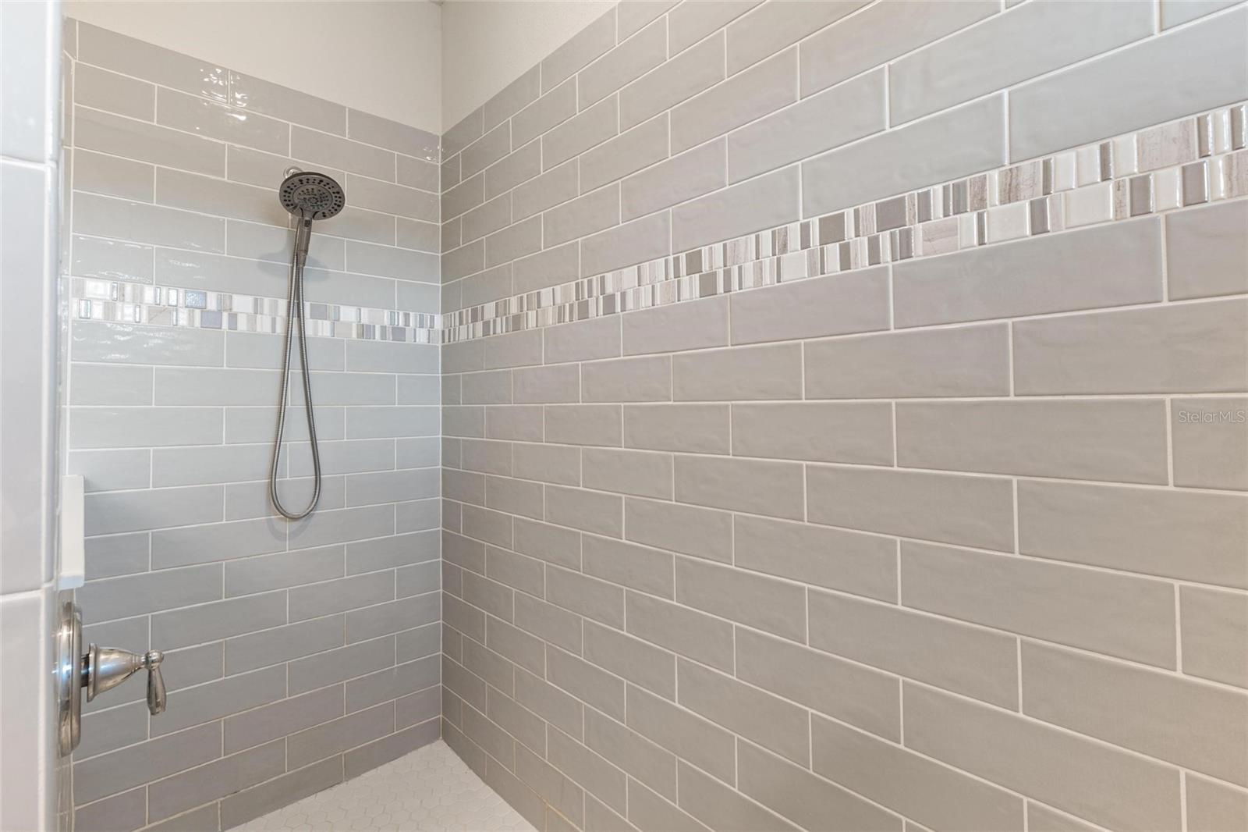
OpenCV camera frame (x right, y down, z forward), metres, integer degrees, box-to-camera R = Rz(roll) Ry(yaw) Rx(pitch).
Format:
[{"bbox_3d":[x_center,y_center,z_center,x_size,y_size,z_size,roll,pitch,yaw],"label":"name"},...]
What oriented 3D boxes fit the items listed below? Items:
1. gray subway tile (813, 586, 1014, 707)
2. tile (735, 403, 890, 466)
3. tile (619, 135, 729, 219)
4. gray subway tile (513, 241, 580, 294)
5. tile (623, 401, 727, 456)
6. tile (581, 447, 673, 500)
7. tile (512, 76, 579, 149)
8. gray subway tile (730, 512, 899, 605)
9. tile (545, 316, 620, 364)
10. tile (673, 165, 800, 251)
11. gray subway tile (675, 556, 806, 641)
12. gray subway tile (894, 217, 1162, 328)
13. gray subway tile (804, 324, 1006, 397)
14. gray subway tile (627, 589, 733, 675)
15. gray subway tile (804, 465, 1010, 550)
[{"bbox_3d":[0.428,0.347,0.854,0.010,0.102,0.302,1,-1,-44],"label":"gray subway tile"},{"bbox_3d":[0.317,0.028,0.966,0.010,0.100,0.300,1,-1,-44],"label":"tile"},{"bbox_3d":[0.099,-0.498,1.191,0.009,0.101,0.299,0,0,-45],"label":"tile"},{"bbox_3d":[-0.214,-0.396,1.512,0.010,0.100,0.300,1,-1,-44],"label":"gray subway tile"},{"bbox_3d":[0.107,0.026,1.187,0.010,0.102,0.302,1,-1,-44],"label":"tile"},{"bbox_3d":[0.003,0.132,1.292,0.010,0.102,0.302,1,-1,-44],"label":"tile"},{"bbox_3d":[-0.215,-0.814,1.507,0.009,0.101,0.299,0,0,-45],"label":"tile"},{"bbox_3d":[0.321,0.240,0.965,0.010,0.102,0.302,1,-1,-44],"label":"gray subway tile"},{"bbox_3d":[-0.107,-0.189,1.398,0.009,0.101,0.299,0,0,-45],"label":"tile"},{"bbox_3d":[0.208,-0.395,1.088,0.010,0.102,0.302,1,-1,-44],"label":"tile"},{"bbox_3d":[0.215,0.344,1.065,0.010,0.100,0.300,1,-1,-44],"label":"gray subway tile"},{"bbox_3d":[0.528,-0.183,0.758,0.010,0.102,0.302,1,-1,-44],"label":"gray subway tile"},{"bbox_3d":[0.425,-0.077,0.864,0.009,0.101,0.299,0,0,-45],"label":"gray subway tile"},{"bbox_3d":[0.112,0.451,1.177,0.010,0.102,0.302,1,-1,-44],"label":"gray subway tile"},{"bbox_3d":[0.424,0.134,0.854,0.010,0.100,0.300,1,-1,-44],"label":"gray subway tile"}]

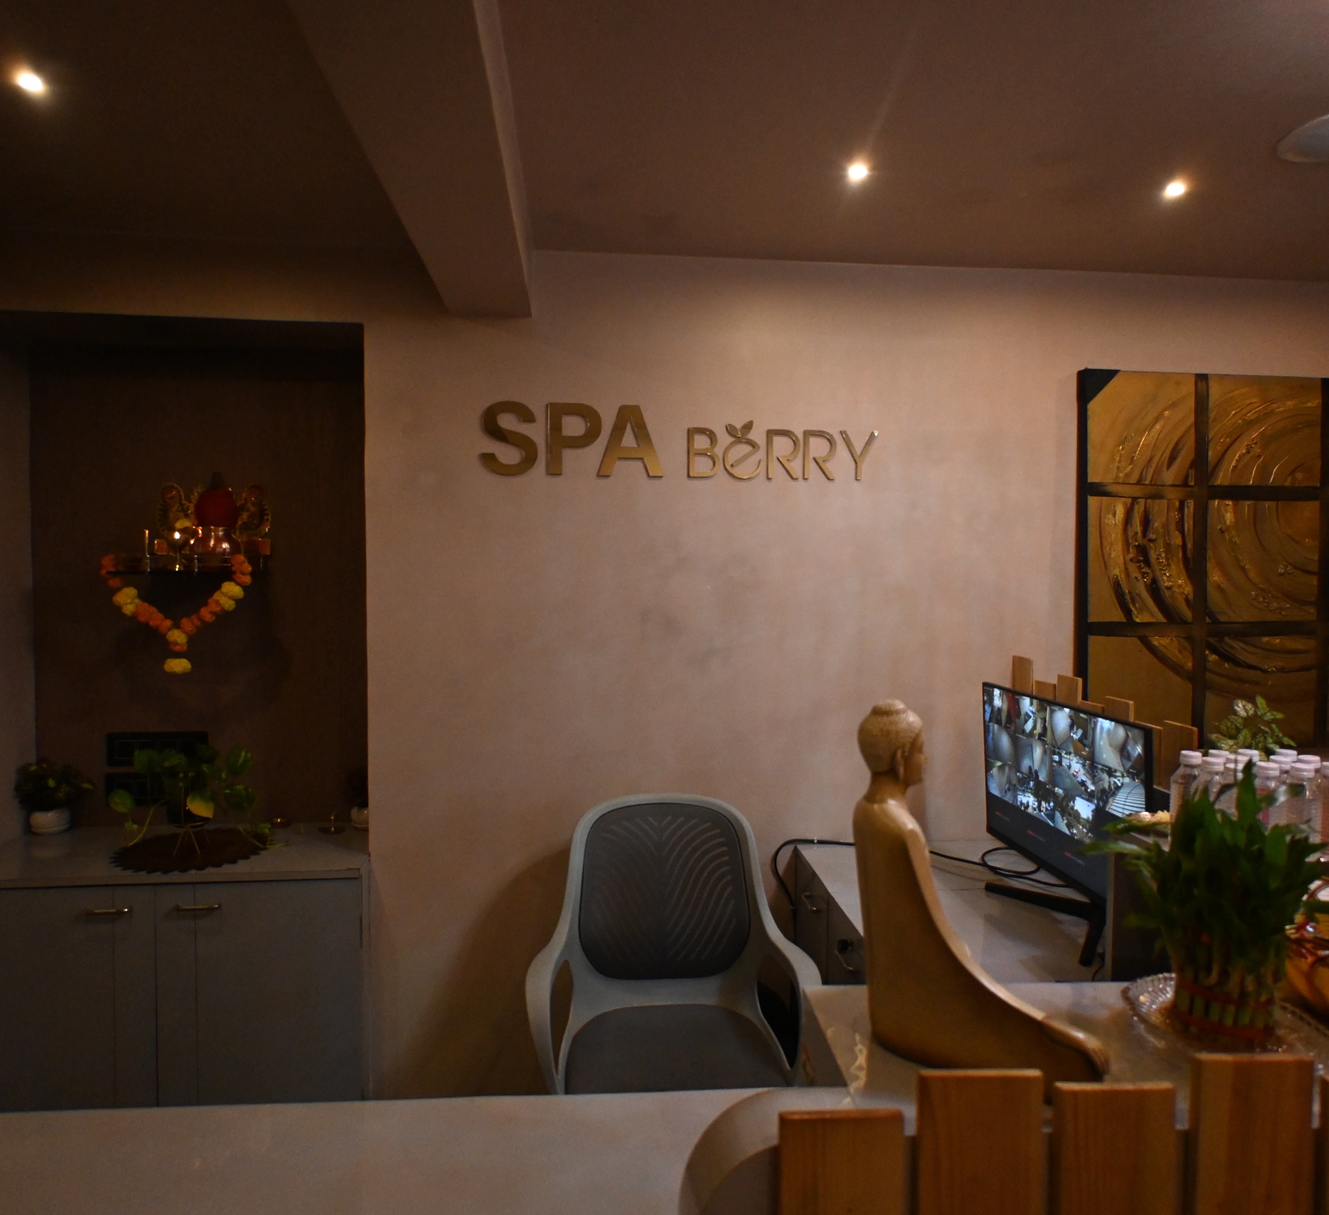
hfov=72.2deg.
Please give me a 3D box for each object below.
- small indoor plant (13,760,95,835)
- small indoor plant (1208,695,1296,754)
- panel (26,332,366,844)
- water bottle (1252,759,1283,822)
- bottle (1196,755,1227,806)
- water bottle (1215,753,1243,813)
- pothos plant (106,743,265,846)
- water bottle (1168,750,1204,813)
[{"bbox_3d":[-1.593,0.494,2.374,0.180,0.198,0.170,0,2,-5],"label":"small indoor plant"},{"bbox_3d":[0.996,0.263,1.550,0.150,0.230,0.150,0,2,-5],"label":"small indoor plant"},{"bbox_3d":[-1.222,-0.050,2.462,0.920,1.280,0.030,0,2,-5],"label":"panel"},{"bbox_3d":[0.906,0.310,1.370,0.051,0.150,0.051,0,2,-5],"label":"water bottle"},{"bbox_3d":[0.845,0.309,1.405,0.051,0.150,0.051,0,2,-5],"label":"bottle"},{"bbox_3d":[0.895,0.309,1.416,0.051,0.150,0.051,0,2,-5],"label":"water bottle"},{"bbox_3d":[-1.170,0.462,2.255,0.350,0.275,0.280,0,2,-5],"label":"pothos plant"},{"bbox_3d":[0.839,0.307,1.454,0.051,0.150,0.051,0,2,-5],"label":"water bottle"}]

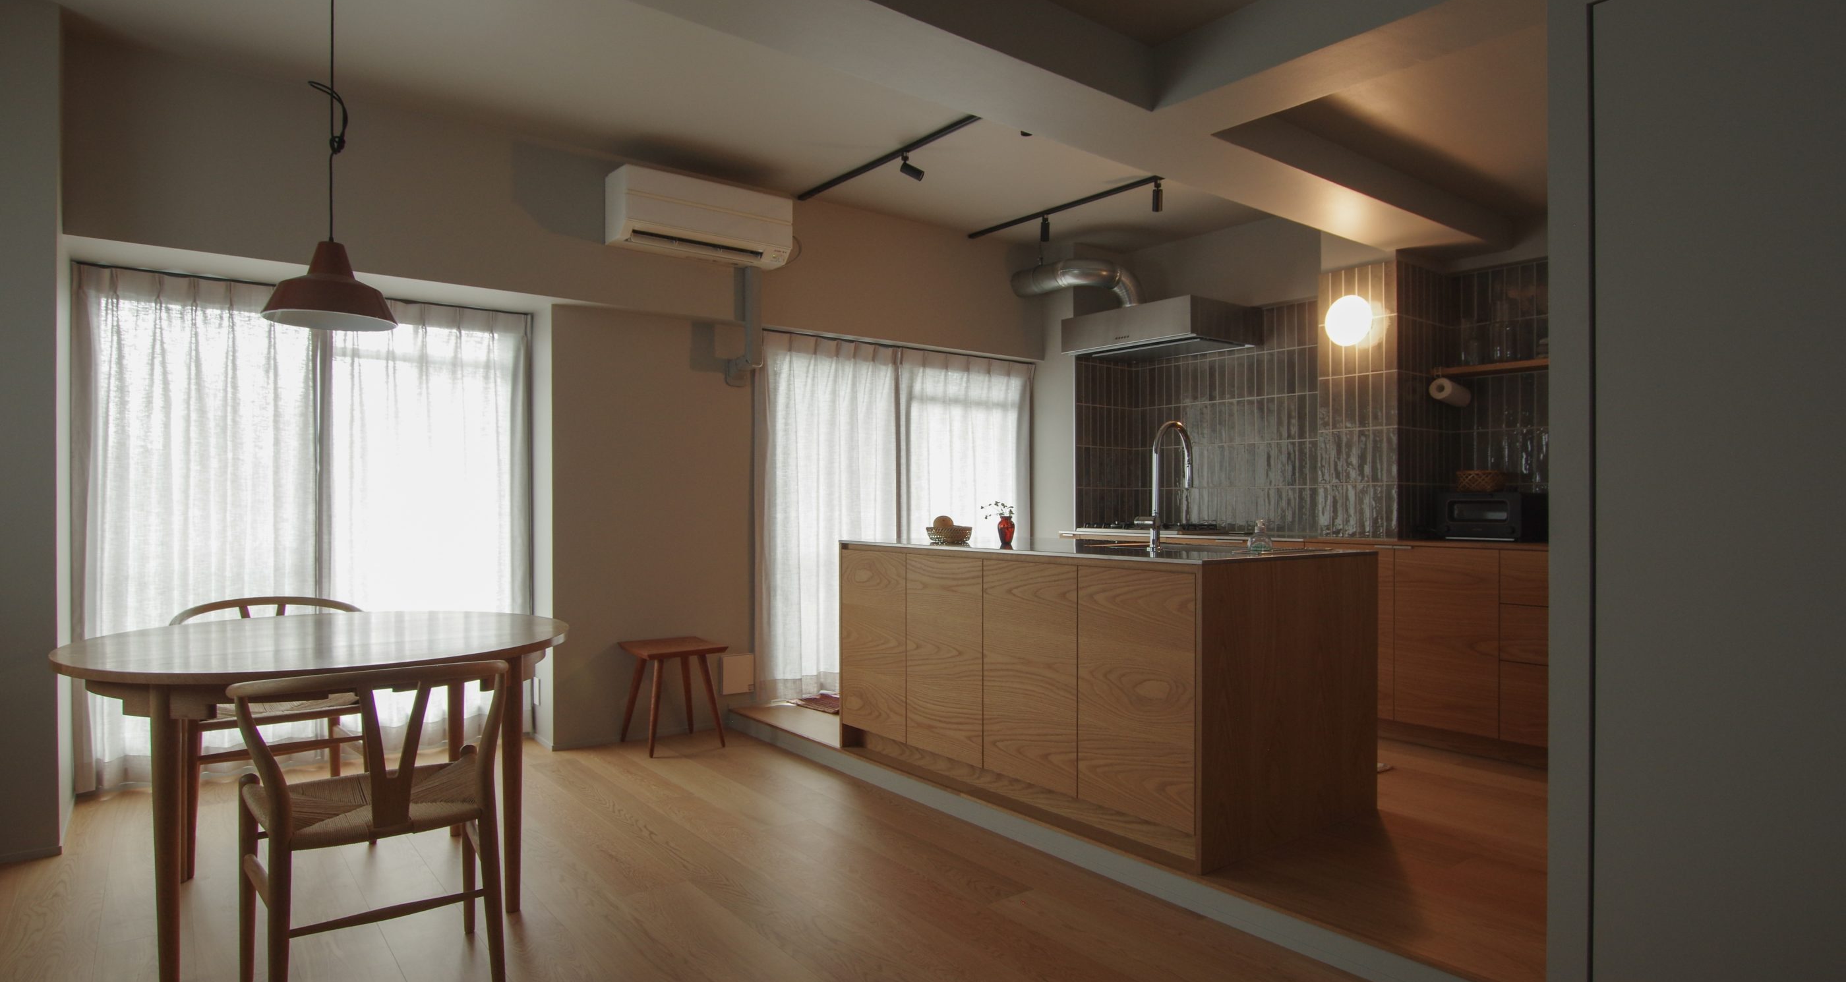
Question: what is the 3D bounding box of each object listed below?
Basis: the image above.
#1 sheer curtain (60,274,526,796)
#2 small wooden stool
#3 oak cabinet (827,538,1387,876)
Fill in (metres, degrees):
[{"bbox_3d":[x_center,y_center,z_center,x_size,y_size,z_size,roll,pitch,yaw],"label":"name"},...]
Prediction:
[{"bbox_3d":[-2.466,0.146,4.041,1.620,1.968,0.111,1,-1,-39],"label":"sheer curtain"},{"bbox_3d":[-1.132,0.924,4.410,0.400,0.443,0.400,1,-1,-39],"label":"small wooden stool"},{"bbox_3d":[0.583,0.627,3.626,0.937,0.849,1.760,1,-1,-39],"label":"oak cabinet"}]

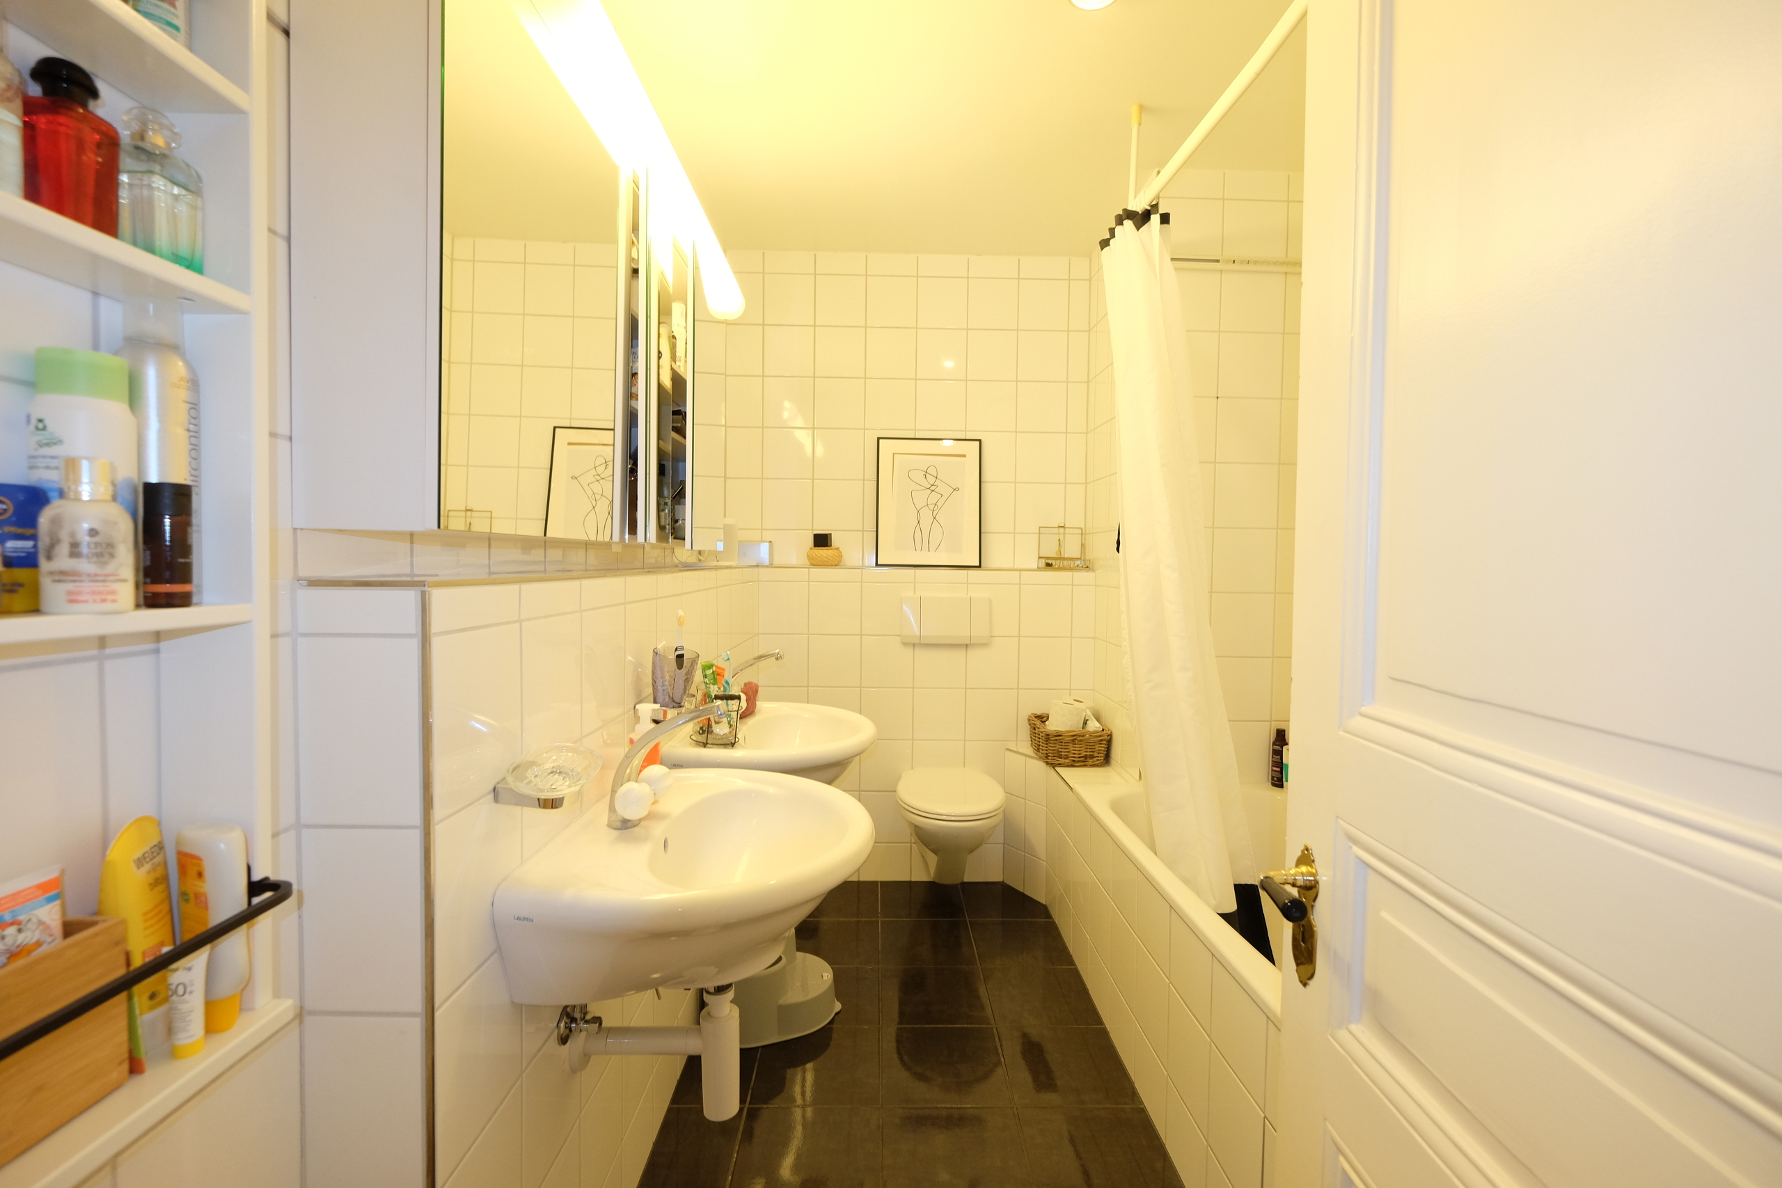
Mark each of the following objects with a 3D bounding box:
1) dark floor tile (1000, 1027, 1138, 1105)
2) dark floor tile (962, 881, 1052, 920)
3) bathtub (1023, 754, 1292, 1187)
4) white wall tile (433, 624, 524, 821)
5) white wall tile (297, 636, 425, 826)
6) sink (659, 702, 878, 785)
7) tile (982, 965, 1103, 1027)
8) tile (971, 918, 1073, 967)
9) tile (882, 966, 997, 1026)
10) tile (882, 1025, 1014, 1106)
[{"bbox_3d":[0.433,1.172,1.843,0.299,0.010,0.289,1,2,-1],"label":"dark floor tile"},{"bbox_3d":[0.418,1.132,2.725,0.300,0.011,0.295,1,3,-1],"label":"dark floor tile"},{"bbox_3d":[0.970,0.908,1.569,0.770,0.557,1.820,1,2,-1],"label":"bathtub"},{"bbox_3d":[-0.476,0.136,0.860,0.010,0.198,0.184,1,2,-1],"label":"white wall tile"},{"bbox_3d":[-0.540,0.140,0.763,0.120,0.196,0.010,1,2,-1],"label":"white wall tile"},{"bbox_3d":[-0.264,0.427,1.817,0.460,0.220,0.550,1,3,-1],"label":"sink"},{"bbox_3d":[0.427,1.159,2.136,0.299,0.010,0.289,1,2,-1],"label":"tile"},{"bbox_3d":[0.422,1.147,2.429,0.299,0.010,0.289,1,2,-1],"label":"tile"},{"bbox_3d":[0.124,1.153,2.130,0.302,0.011,0.298,1,3,-1],"label":"tile"},{"bbox_3d":[0.129,1.167,1.837,0.301,0.010,0.289,1,2,-1],"label":"tile"}]

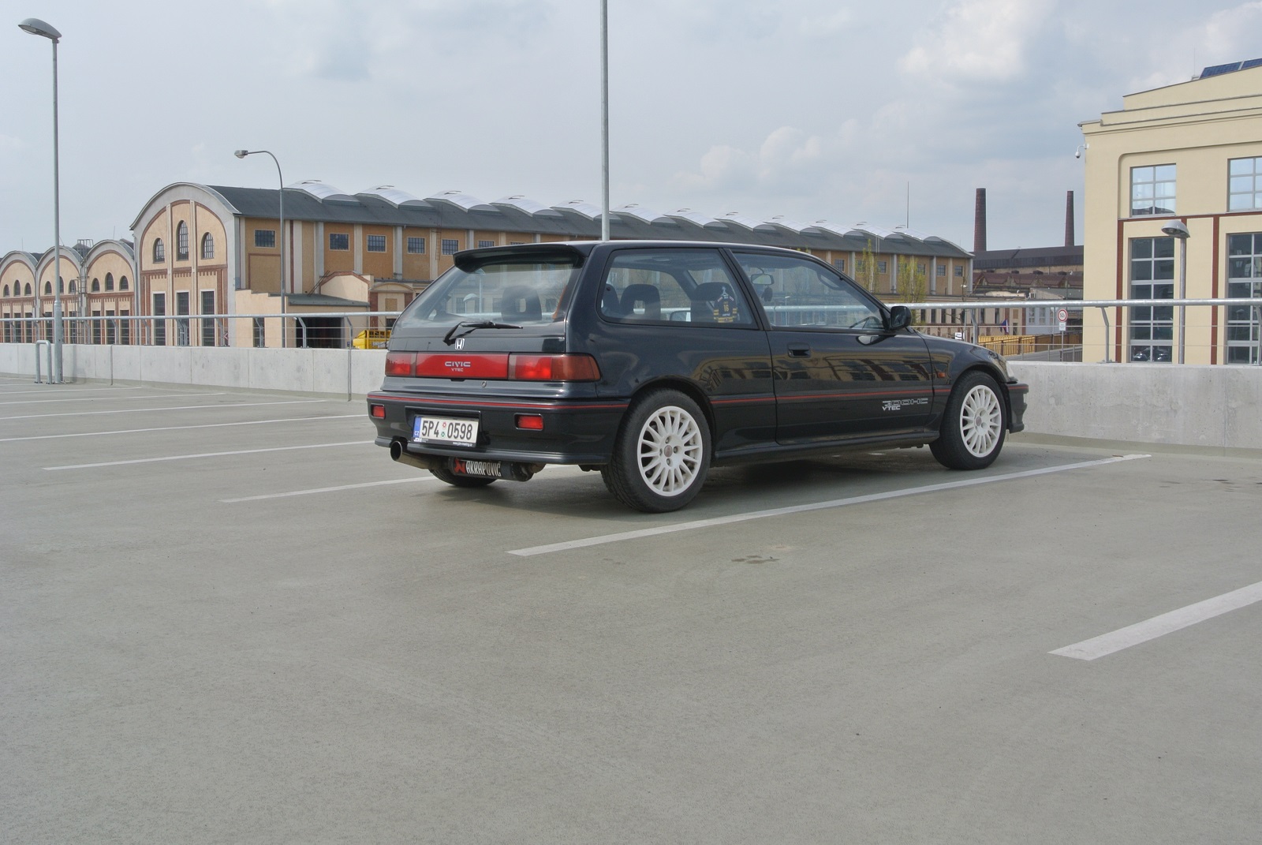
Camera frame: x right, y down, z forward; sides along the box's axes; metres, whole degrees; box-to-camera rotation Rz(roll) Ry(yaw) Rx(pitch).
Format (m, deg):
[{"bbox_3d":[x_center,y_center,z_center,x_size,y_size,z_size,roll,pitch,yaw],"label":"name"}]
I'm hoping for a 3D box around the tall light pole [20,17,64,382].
[{"bbox_3d":[-8.693,-3.281,21.696,0.740,5.380,0.340,-3,5,-42],"label":"tall light pole"}]

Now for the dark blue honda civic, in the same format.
[{"bbox_3d":[0.574,-0.331,8.122,3.980,1.280,1.690,-5,6,-43],"label":"dark blue honda civic"}]

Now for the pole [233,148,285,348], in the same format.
[{"bbox_3d":[-12.090,-3.874,48.052,0.350,10.050,3.100,-3,5,-42],"label":"pole"}]

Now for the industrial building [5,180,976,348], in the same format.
[{"bbox_3d":[-9.824,-13.745,160.134,94.600,16.300,57.700,-3,5,-42],"label":"industrial building"}]

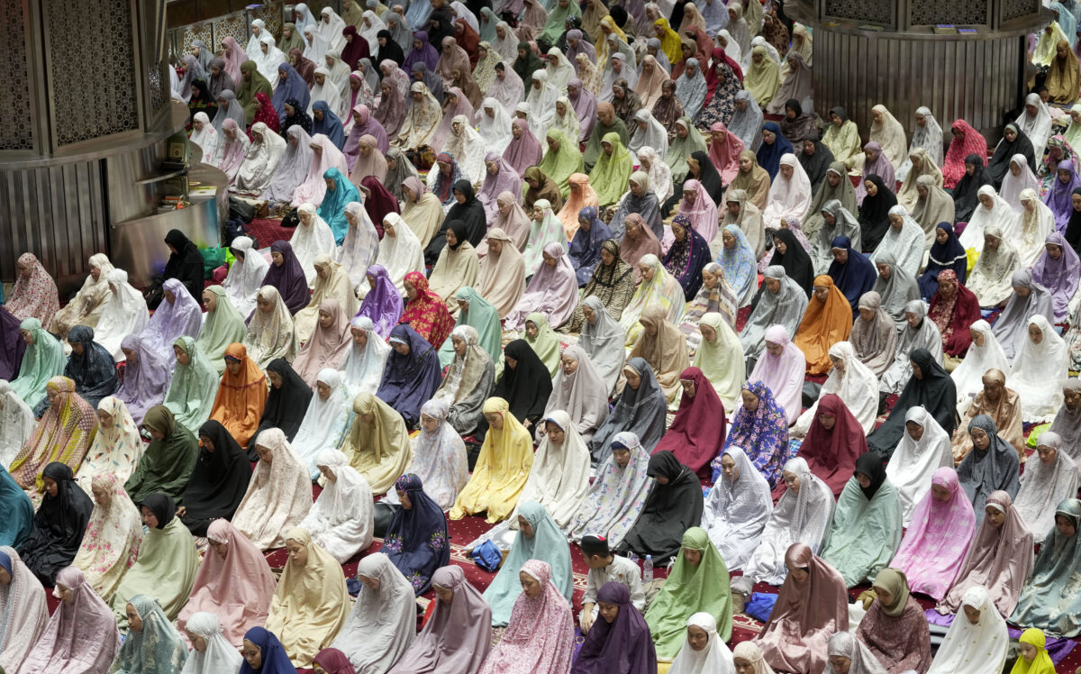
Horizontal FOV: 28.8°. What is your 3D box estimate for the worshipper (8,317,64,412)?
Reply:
[{"bbox_3d":[-4.776,0.223,19.770,0.520,0.812,0.690,9,17,34],"label":"worshipper"}]

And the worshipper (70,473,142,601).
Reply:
[{"bbox_3d":[-3.102,1.351,15.152,0.480,0.800,0.660,8,19,27],"label":"worshipper"}]

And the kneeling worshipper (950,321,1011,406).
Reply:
[{"bbox_3d":[3.705,0.228,17.483,0.516,0.766,0.687,10,22,30],"label":"kneeling worshipper"}]

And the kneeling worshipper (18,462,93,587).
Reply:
[{"bbox_3d":[-3.696,1.357,15.871,0.434,0.843,0.624,10,21,29],"label":"kneeling worshipper"}]

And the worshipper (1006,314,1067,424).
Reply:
[{"bbox_3d":[4.103,0.238,17.303,0.478,0.849,0.702,9,21,27],"label":"worshipper"}]

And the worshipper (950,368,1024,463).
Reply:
[{"bbox_3d":[3.496,0.605,16.375,0.529,0.773,0.693,9,21,28],"label":"worshipper"}]

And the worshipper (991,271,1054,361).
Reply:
[{"bbox_3d":[4.311,-0.225,18.741,0.530,0.790,0.697,10,22,30],"label":"worshipper"}]

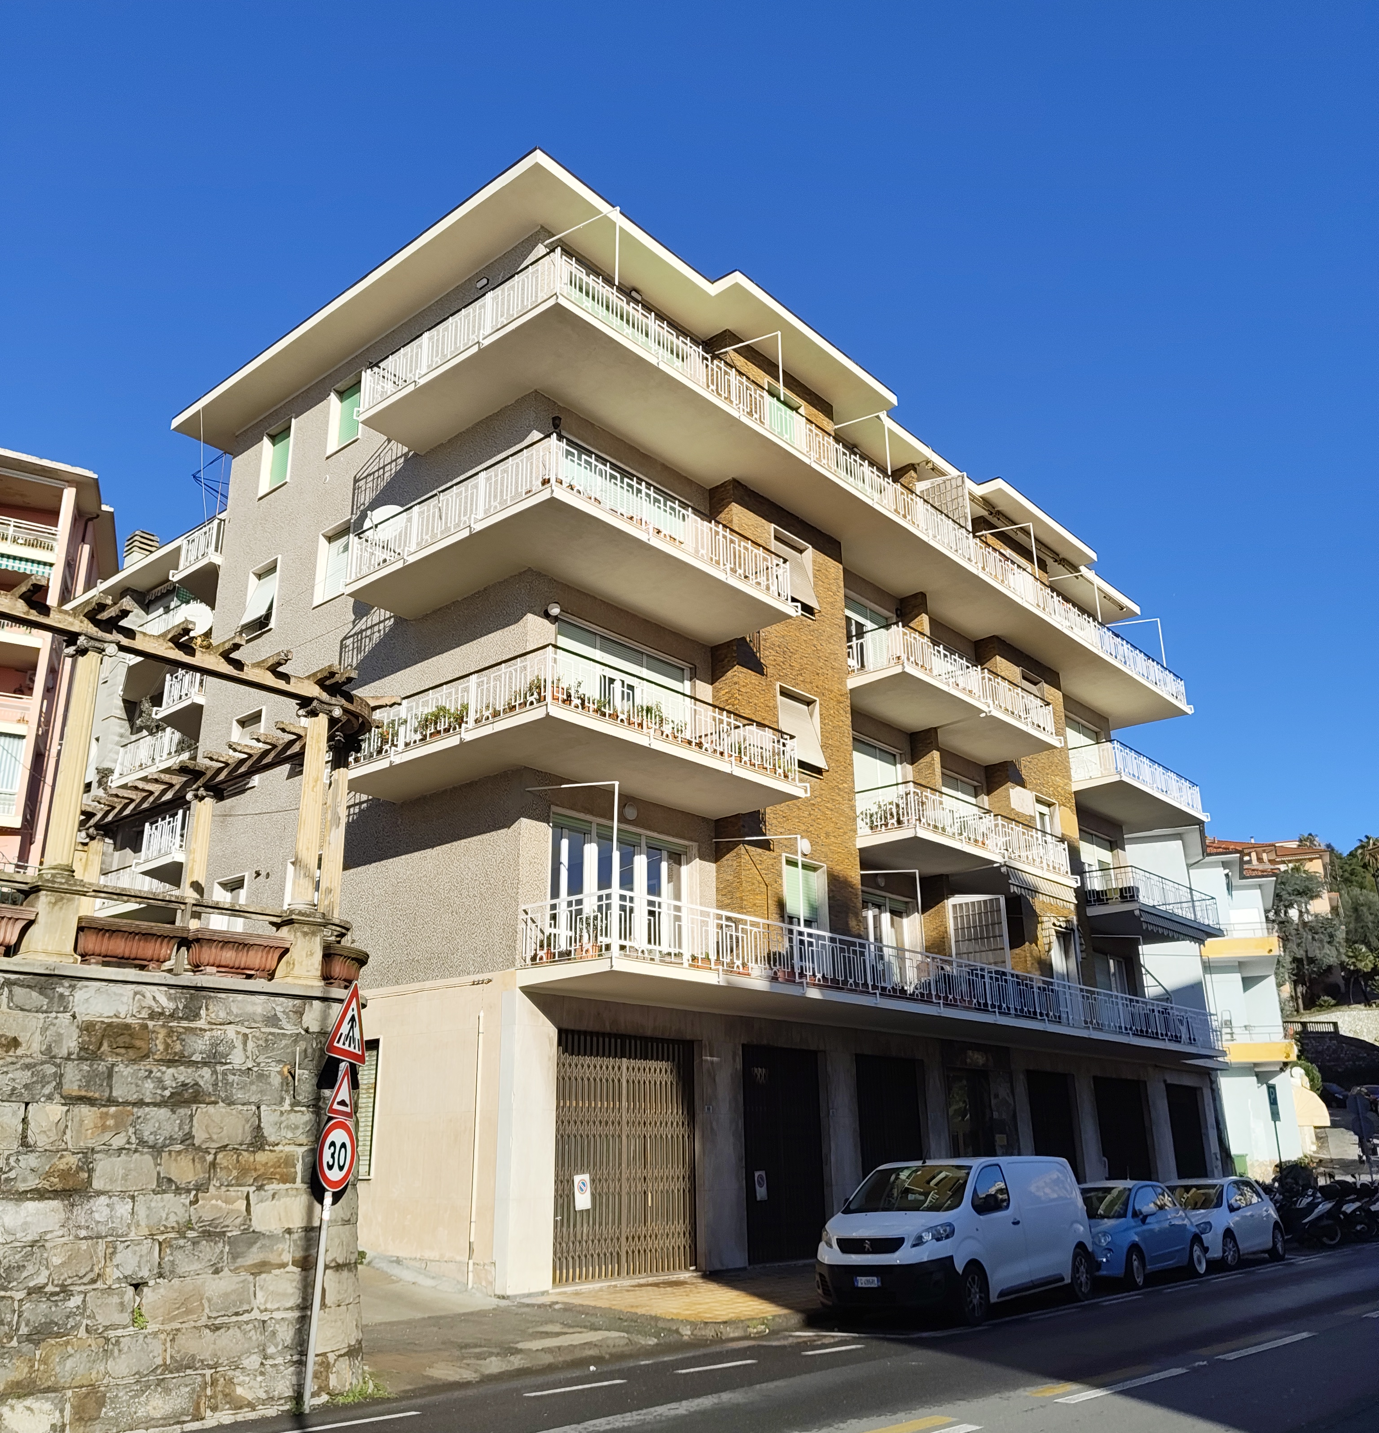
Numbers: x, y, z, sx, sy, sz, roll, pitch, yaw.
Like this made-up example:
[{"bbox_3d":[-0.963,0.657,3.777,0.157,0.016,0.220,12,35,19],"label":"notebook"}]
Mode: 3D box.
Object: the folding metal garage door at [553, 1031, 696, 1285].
[{"bbox_3d":[-0.994,6.774,19.712,0.120,3.564,3.285,-17,-25,38],"label":"folding metal garage door"}]

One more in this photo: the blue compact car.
[{"bbox_3d":[6.820,8.210,20.250,1.640,1.490,3.570,-17,-25,38],"label":"blue compact car"}]

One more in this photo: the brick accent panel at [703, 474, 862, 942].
[{"bbox_3d":[1.896,0.453,24.828,0.612,9.747,3.726,-17,-25,38],"label":"brick accent panel"}]

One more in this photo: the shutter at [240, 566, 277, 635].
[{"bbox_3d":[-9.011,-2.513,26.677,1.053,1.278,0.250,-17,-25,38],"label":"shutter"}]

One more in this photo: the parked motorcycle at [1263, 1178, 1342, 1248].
[{"bbox_3d":[13.147,10.813,27.485,0.750,1.200,1.950,13,-24,-35],"label":"parked motorcycle"}]

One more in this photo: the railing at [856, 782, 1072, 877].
[{"bbox_3d":[6.138,2.735,27.562,1.350,1.017,6.939,-17,-25,38],"label":"railing"}]

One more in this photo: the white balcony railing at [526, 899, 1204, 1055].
[{"bbox_3d":[5.935,5.957,26.679,1.953,1.017,23.508,-17,-25,38],"label":"white balcony railing"}]

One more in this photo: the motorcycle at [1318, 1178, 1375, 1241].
[{"bbox_3d":[14.869,11.527,29.593,0.750,1.200,1.950,11,-22,-29],"label":"motorcycle"}]

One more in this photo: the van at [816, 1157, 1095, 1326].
[{"bbox_3d":[3.670,6.930,17.070,1.980,1.910,4.750,-17,-24,36],"label":"van"}]

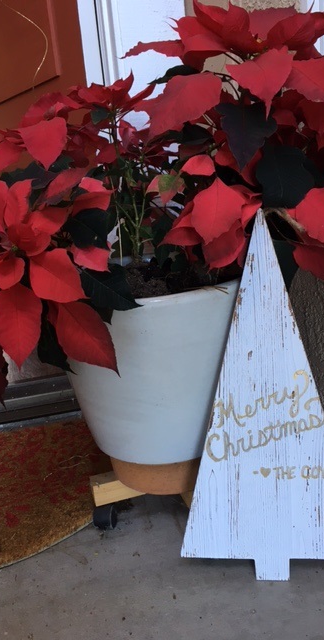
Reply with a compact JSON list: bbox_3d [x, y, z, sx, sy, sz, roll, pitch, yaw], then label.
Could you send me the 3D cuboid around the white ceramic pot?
[{"bbox_3d":[-0.008,0.073,0.891,0.364,0.306,0.364,-6,15,1],"label":"white ceramic pot"}]

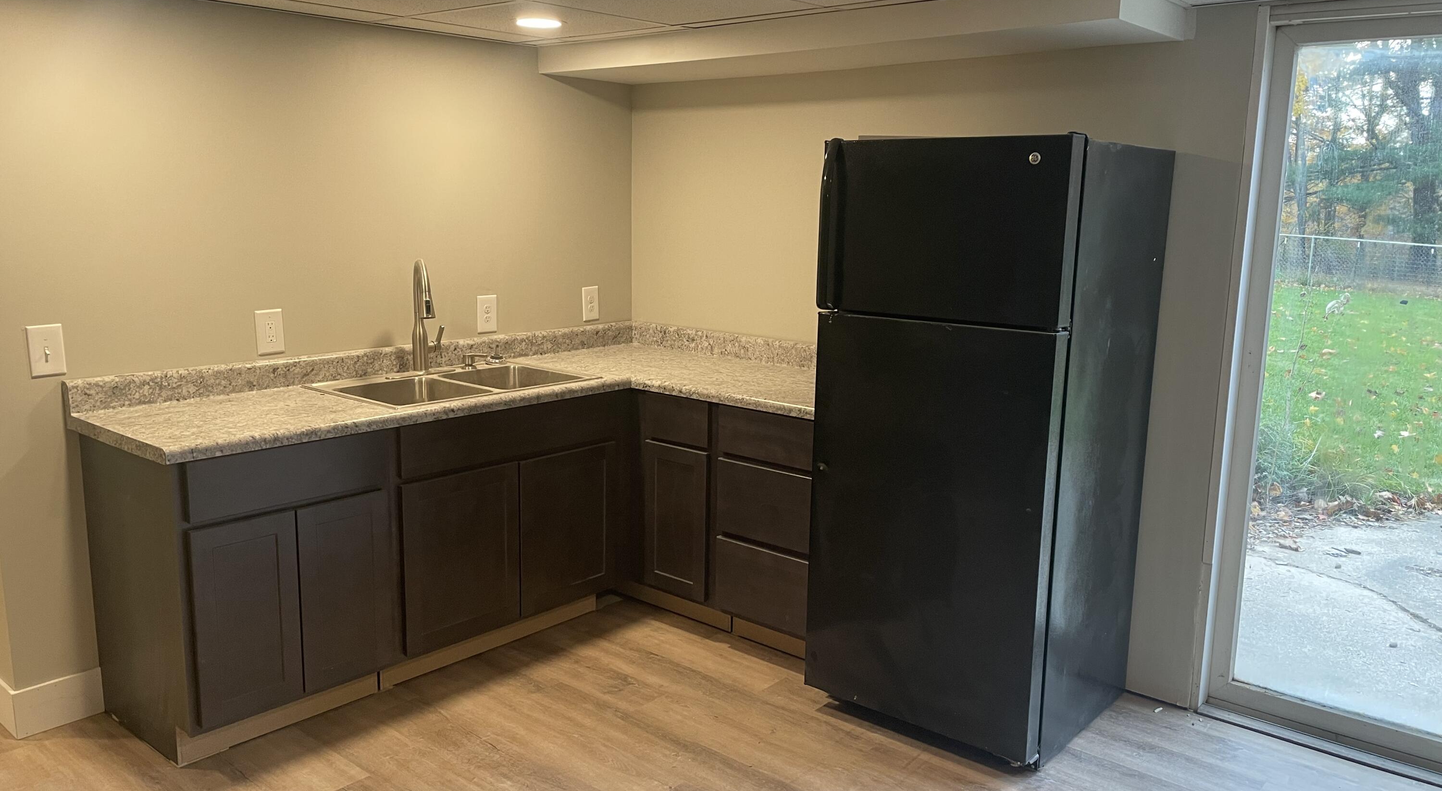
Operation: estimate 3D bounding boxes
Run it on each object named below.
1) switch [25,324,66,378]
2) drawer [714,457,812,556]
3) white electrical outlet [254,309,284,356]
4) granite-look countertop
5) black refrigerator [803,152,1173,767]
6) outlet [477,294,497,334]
[{"bbox_3d":[-1.858,-0.122,2.987,0.016,0.140,0.087,10,14,40],"label":"switch"},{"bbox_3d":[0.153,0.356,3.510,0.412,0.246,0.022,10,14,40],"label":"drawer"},{"bbox_3d":[-1.442,-0.201,3.466,0.008,0.139,0.088,10,13,40],"label":"white electrical outlet"},{"bbox_3d":[-0.554,0.030,3.418,1.475,0.041,2.225,10,13,40],"label":"granite-look countertop"},{"bbox_3d":[0.787,0.111,3.255,0.727,1.699,0.769,10,13,40],"label":"black refrigerator"},{"bbox_3d":[-0.883,-0.308,4.100,0.010,0.140,0.087,10,14,40],"label":"outlet"}]

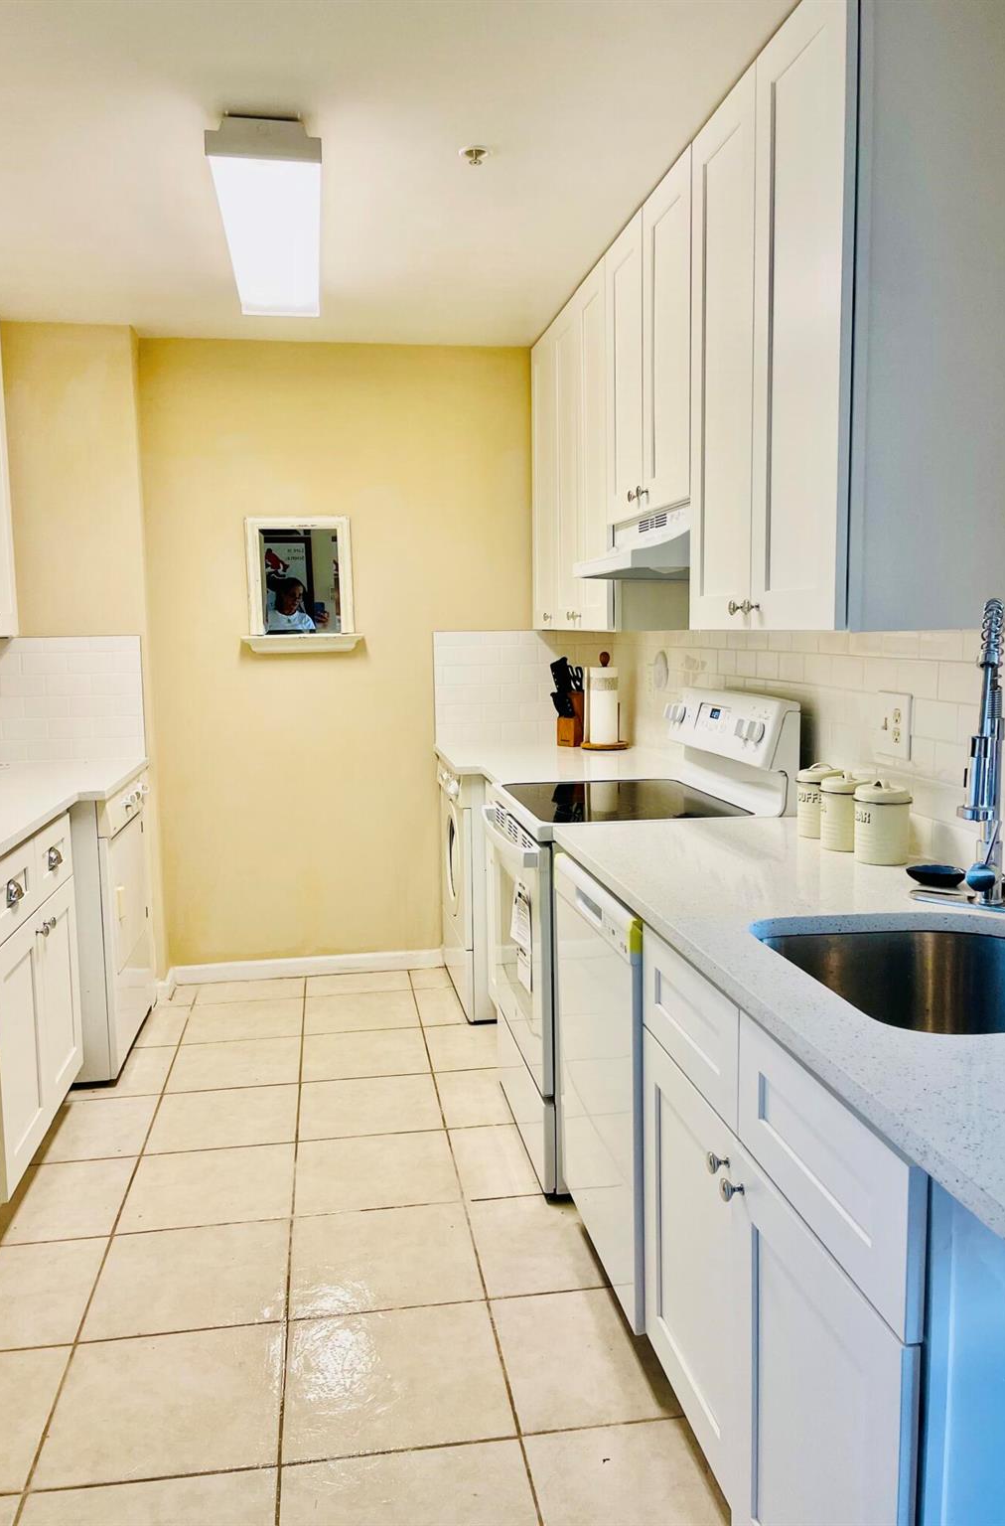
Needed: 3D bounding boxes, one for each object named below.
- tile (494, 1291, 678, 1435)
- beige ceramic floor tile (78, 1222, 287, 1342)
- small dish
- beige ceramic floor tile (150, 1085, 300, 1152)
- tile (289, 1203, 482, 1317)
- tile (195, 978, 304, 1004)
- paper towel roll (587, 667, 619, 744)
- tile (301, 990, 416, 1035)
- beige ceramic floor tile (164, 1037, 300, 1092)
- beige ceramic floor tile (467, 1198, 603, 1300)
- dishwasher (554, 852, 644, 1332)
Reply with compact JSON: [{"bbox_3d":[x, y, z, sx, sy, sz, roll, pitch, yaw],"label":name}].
[{"bbox_3d":[0.182,1.131,2.197,0.361,0.012,0.398,-2,7,-9],"label":"tile"},{"bbox_3d":[-0.664,1.112,2.481,0.402,0.010,0.402,-2,7,-9],"label":"beige ceramic floor tile"},{"bbox_3d":[0.782,0.204,2.060,0.110,0.030,0.110,-2,7,-9],"label":"small dish"},{"bbox_3d":[-0.788,1.016,3.278,0.402,0.010,0.402,-2,7,-9],"label":"beige ceramic floor tile"},{"bbox_3d":[-0.260,1.089,2.518,0.399,0.010,0.399,-2,7,-9],"label":"tile"},{"bbox_3d":[-0.964,0.881,4.408,0.398,0.012,0.271,-2,7,-9],"label":"tile"},{"bbox_3d":[0.382,-0.212,4.320,0.110,0.282,0.110,-1,7,0],"label":"paper towel roll"},{"bbox_3d":[-0.511,0.906,4.135,0.402,0.010,0.402,-2,7,-9],"label":"tile"},{"bbox_3d":[-0.850,0.969,3.673,0.398,0.012,0.398,-2,7,-9],"label":"beige ceramic floor tile"},{"bbox_3d":[0.138,1.084,2.602,0.402,0.010,0.402,-2,7,-9],"label":"beige ceramic floor tile"},{"bbox_3d":[0.485,0.634,2.408,0.610,0.820,0.610,-2,7,-9],"label":"dishwasher"}]

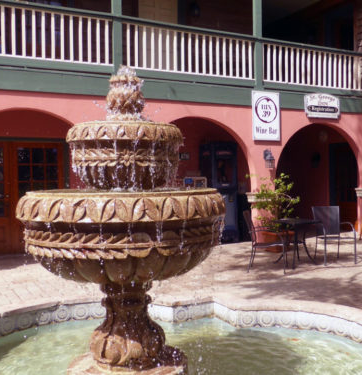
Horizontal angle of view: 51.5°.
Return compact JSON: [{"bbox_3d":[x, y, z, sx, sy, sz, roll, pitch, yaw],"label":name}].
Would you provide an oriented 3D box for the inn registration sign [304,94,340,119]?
[{"bbox_3d":[3.126,-1.783,8.267,0.938,0.527,0.060,-2,1,-23],"label":"inn registration sign"}]

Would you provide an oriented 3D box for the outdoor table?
[{"bbox_3d":[1.908,0.917,6.206,0.760,0.710,0.760,-2,1,-23],"label":"outdoor table"}]

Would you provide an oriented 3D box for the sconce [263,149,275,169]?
[{"bbox_3d":[1.820,-0.586,7.722,0.160,0.400,0.220,-2,1,-23],"label":"sconce"}]

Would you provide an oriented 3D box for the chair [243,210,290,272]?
[{"bbox_3d":[1.332,0.840,5.890,0.610,0.890,0.560,-1,1,12],"label":"chair"}]

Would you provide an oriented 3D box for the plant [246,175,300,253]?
[{"bbox_3d":[1.786,0.475,7.373,0.950,1.540,0.820,-2,1,-23],"label":"plant"}]

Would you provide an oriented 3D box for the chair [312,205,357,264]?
[{"bbox_3d":[2.592,0.805,6.365,0.560,0.890,0.610,-1,1,-6],"label":"chair"}]

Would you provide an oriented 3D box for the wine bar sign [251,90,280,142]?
[{"bbox_3d":[1.765,-1.465,7.719,0.659,1.015,0.050,-2,1,-23],"label":"wine bar sign"}]

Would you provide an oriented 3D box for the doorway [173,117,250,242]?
[{"bbox_3d":[0.243,-0.036,7.440,2.441,2.629,0.450,-2,1,-23],"label":"doorway"}]

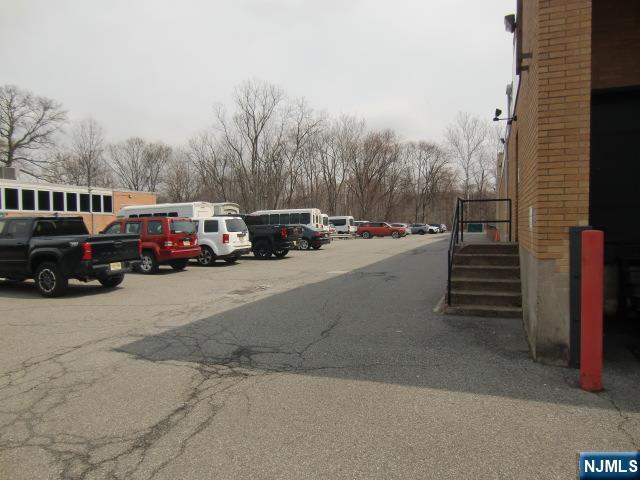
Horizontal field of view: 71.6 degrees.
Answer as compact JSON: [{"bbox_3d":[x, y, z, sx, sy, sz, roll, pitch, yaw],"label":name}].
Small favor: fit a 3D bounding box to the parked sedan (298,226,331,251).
[{"bbox_3d":[-1.771,-0.157,27.413,4.660,1.460,1.800,0,2,21],"label":"parked sedan"}]

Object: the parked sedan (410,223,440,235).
[{"bbox_3d":[14.421,-1.459,63.045,4.650,1.550,1.850,0,2,21],"label":"parked sedan"}]

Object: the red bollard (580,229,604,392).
[{"bbox_3d":[2.388,0.619,3.892,0.170,1.390,0.170,0,2,21],"label":"red bollard"}]

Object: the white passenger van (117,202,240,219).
[{"bbox_3d":[-11.028,-0.980,31.520,7.400,2.950,2.350,1,2,27],"label":"white passenger van"}]

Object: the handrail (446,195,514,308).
[{"bbox_3d":[3.213,0.080,8.630,1.080,1.950,3.200,0,2,21],"label":"handrail"}]

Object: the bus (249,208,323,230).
[{"bbox_3d":[-3.347,-1.305,41.618,7.000,2.850,2.300,1,2,26],"label":"bus"}]

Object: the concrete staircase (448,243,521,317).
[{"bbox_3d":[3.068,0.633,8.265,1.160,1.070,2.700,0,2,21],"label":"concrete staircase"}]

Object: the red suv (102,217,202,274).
[{"bbox_3d":[-6.308,0.121,14.802,4.500,1.780,1.840,0,2,21],"label":"red suv"}]

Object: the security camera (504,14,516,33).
[{"bbox_3d":[3.553,-4.067,8.246,0.220,0.320,0.240,0,2,21],"label":"security camera"}]

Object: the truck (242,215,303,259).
[{"bbox_3d":[-3.618,-0.133,20.563,5.450,1.880,1.920,0,2,21],"label":"truck"}]

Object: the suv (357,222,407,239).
[{"bbox_3d":[6.581,-0.999,47.431,4.900,1.740,1.960,0,2,21],"label":"suv"}]

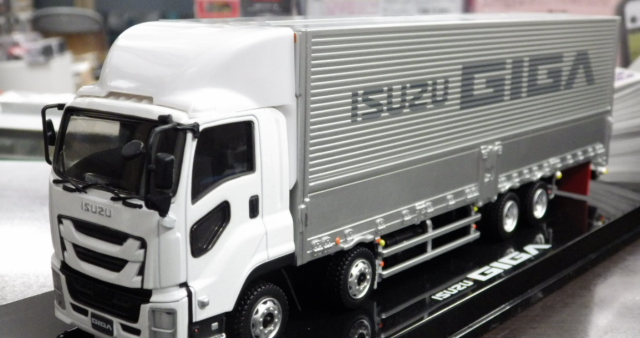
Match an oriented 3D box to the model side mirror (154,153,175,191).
[{"bbox_3d":[-0.035,0.001,0.209,0.004,0.008,0.002,6,13,23],"label":"model side mirror"}]

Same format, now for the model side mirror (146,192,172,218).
[{"bbox_3d":[-0.037,0.008,0.211,0.005,0.005,0.003,8,13,31],"label":"model side mirror"}]

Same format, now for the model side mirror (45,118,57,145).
[{"bbox_3d":[-0.075,-0.010,0.259,0.002,0.007,0.004,-7,14,-34],"label":"model side mirror"}]

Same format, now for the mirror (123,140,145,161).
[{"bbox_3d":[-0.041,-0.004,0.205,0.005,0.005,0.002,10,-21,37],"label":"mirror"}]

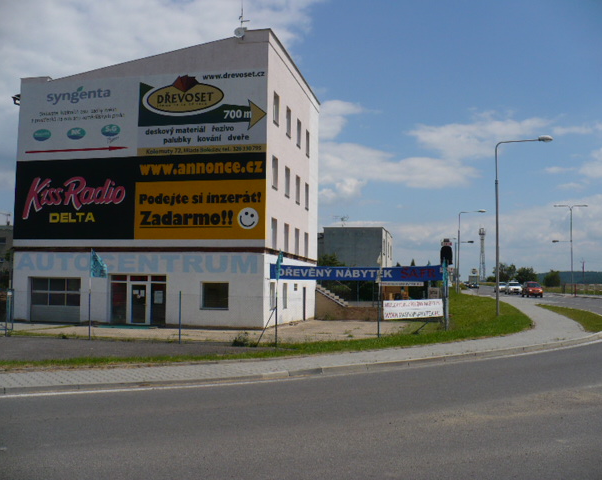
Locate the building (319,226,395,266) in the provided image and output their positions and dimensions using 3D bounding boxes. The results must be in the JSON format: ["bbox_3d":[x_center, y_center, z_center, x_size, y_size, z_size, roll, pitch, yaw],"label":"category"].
[{"bbox_3d":[5.804,2.548,70.257,6.200,6.500,12.000,0,-4,12],"label":"building"}]

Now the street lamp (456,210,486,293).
[{"bbox_3d":[19.429,1.416,77.500,3.100,9.400,0.350,0,-4,8],"label":"street lamp"}]

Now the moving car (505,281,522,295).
[{"bbox_3d":[25.699,5.849,82.500,1.740,1.460,4.400,0,-4,11],"label":"moving car"}]

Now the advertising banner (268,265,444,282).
[{"bbox_3d":[2.692,1.592,33.000,8.400,0.800,0.060,0,-4,6],"label":"advertising banner"}]

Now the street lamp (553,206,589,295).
[{"bbox_3d":[29.973,1.144,76.000,3.700,10.000,0.350,0,-4,8],"label":"street lamp"}]

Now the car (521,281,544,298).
[{"bbox_3d":[22.921,4.914,67.500,1.660,1.500,3.900,0,-4,11],"label":"car"}]

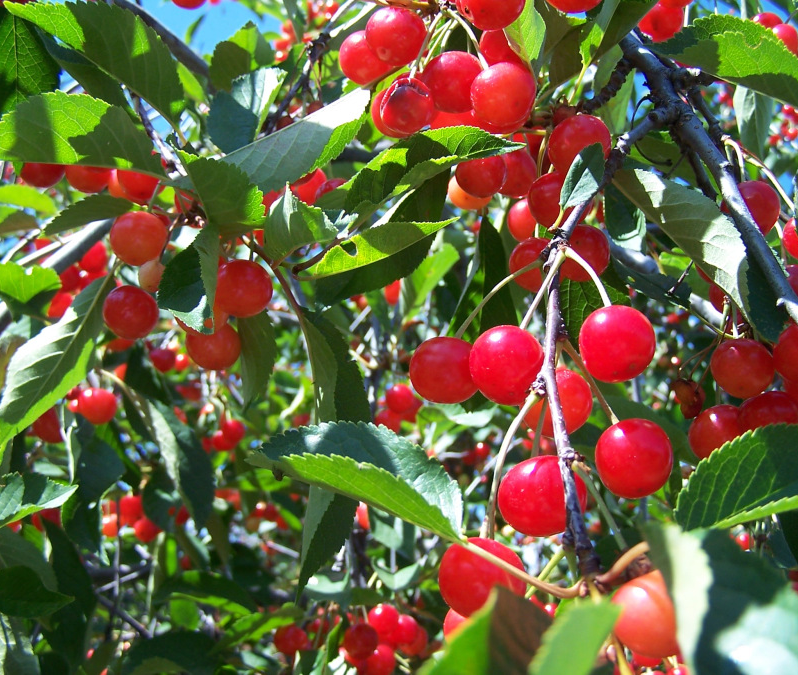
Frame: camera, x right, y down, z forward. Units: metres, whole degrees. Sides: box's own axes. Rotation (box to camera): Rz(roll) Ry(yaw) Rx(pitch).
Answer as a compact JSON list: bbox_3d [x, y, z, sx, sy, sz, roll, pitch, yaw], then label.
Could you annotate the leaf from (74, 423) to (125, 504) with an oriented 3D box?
[{"bbox_3d":[-0.170,0.072,0.560,0.032,0.050,0.008,3,-27,-5],"label":"leaf"}]

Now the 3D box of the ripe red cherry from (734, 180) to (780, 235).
[{"bbox_3d":[0.130,-0.048,0.364,0.021,0.021,0.021,0,-15,0],"label":"ripe red cherry"}]

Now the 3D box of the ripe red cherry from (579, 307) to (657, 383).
[{"bbox_3d":[0.060,0.002,0.271,0.021,0.020,0.021,0,-33,0],"label":"ripe red cherry"}]

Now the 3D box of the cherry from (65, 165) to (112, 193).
[{"bbox_3d":[-0.139,-0.075,0.442,0.021,0.021,0.021,0,-15,0],"label":"cherry"}]

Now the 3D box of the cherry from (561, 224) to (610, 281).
[{"bbox_3d":[0.067,-0.031,0.361,0.021,0.020,0.021,0,-18,0],"label":"cherry"}]

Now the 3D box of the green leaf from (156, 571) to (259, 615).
[{"bbox_3d":[-0.113,0.150,0.580,0.062,0.030,0.014,7,-60,1],"label":"green leaf"}]

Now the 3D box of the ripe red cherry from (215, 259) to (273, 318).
[{"bbox_3d":[-0.055,-0.017,0.352,0.021,0.020,0.021,0,-33,0],"label":"ripe red cherry"}]

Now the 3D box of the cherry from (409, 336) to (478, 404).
[{"bbox_3d":[0.014,0.010,0.302,0.021,0.020,0.021,0,-25,0],"label":"cherry"}]

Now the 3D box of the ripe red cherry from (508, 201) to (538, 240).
[{"bbox_3d":[0.059,-0.054,0.452,0.019,0.019,0.019,0,-17,0],"label":"ripe red cherry"}]

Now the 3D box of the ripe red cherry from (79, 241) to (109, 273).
[{"bbox_3d":[-0.175,-0.045,0.561,0.021,0.020,0.021,0,-18,0],"label":"ripe red cherry"}]

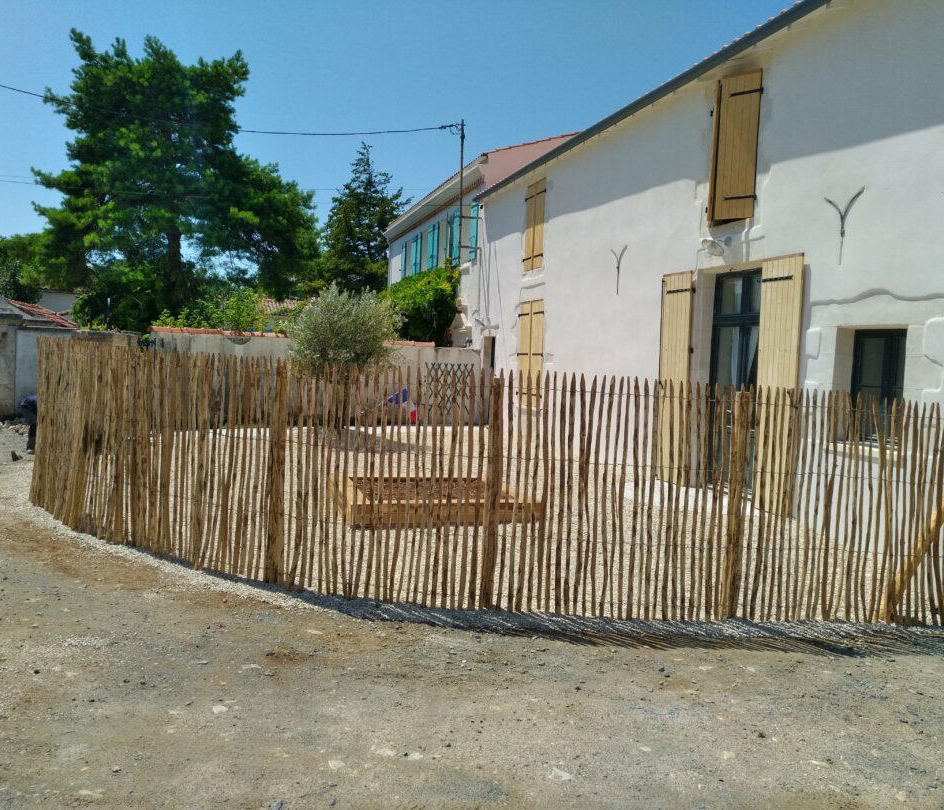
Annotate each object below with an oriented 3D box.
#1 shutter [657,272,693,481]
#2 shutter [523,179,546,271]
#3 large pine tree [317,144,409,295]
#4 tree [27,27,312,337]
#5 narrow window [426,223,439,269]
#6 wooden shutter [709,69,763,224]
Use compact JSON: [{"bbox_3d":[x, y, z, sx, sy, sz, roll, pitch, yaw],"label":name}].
[{"bbox_3d":[2.295,-0.311,8.110,0.060,2.331,0.602,0,5,-18],"label":"shutter"},{"bbox_3d":[1.041,-2.960,11.930,0.100,1.401,0.823,0,5,-18],"label":"shutter"},{"bbox_3d":[-4.756,-6.249,31.717,3.835,10.472,3.835,1,5,-9],"label":"large pine tree"},{"bbox_3d":[-10.594,-7.039,25.616,10.145,12.734,9.435,-1,5,-22],"label":"tree"},{"bbox_3d":[-0.974,-3.962,18.093,0.100,1.184,0.987,0,5,-18],"label":"narrow window"},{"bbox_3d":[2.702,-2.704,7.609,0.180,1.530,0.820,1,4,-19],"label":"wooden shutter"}]

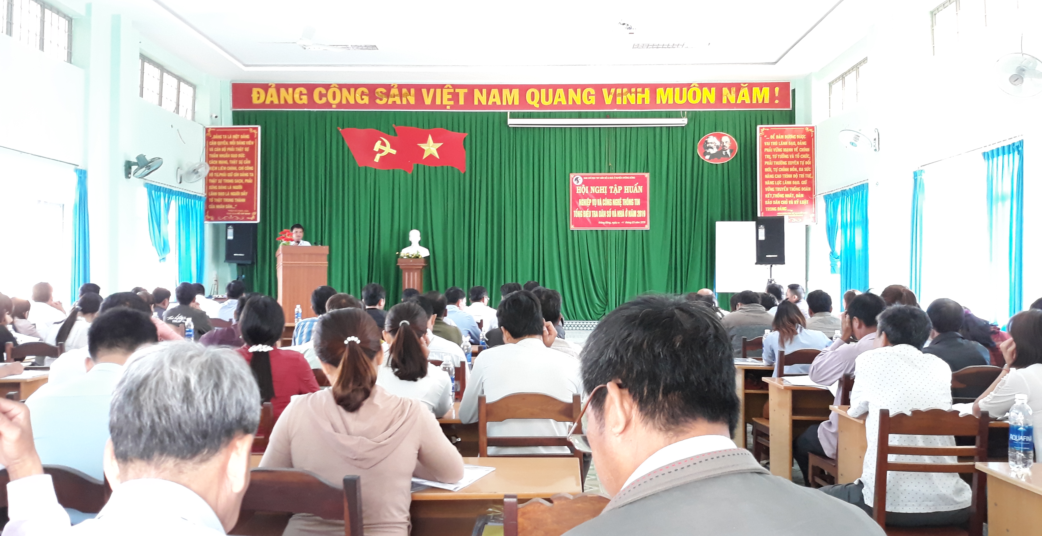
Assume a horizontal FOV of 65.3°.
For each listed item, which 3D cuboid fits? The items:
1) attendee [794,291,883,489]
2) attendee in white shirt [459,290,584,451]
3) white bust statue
[{"bbox_3d":[1.660,0.770,4.150,0.490,1.270,0.750,0,-1,-5],"label":"attendee"},{"bbox_3d":[0.025,0.715,3.120,0.500,1.255,0.660,0,-1,4],"label":"attendee in white shirt"},{"bbox_3d":[-1.480,-0.345,11.400,0.400,0.410,0.240,0,-1,2],"label":"white bust statue"}]

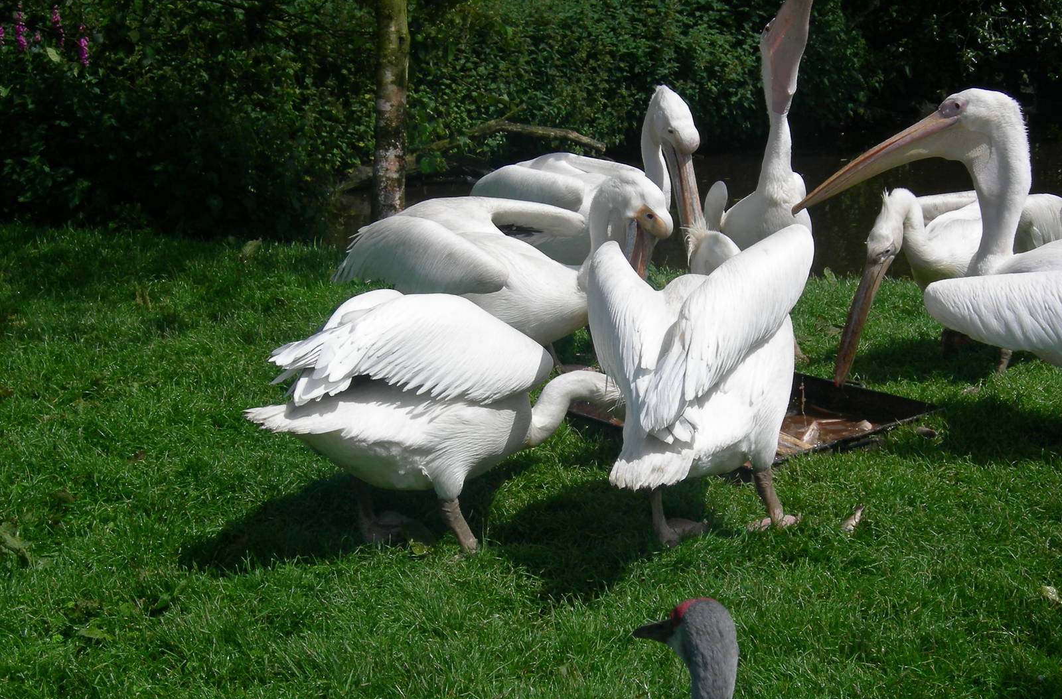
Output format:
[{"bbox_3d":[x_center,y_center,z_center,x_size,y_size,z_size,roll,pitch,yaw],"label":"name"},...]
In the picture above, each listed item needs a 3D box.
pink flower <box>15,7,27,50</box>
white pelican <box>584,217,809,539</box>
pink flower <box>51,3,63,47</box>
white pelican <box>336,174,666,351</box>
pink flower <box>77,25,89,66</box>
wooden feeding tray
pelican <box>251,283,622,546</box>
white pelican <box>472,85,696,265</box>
[{"bbox_3d":[-2.697,-1.697,12.000,0.066,0.236,0.066,0,14,0],"label":"pink flower"},{"bbox_3d":[0.440,0.059,5.794,0.520,0.700,0.800,6,15,24],"label":"white pelican"},{"bbox_3d":[-2.504,-1.710,12.000,0.066,0.227,0.066,0,14,0],"label":"pink flower"},{"bbox_3d":[-0.080,-0.242,7.264,1.050,0.600,0.480,-1,14,-3],"label":"white pelican"},{"bbox_3d":[-2.368,-1.609,12.000,0.066,0.218,0.066,0,14,0],"label":"pink flower"},{"bbox_3d":[0.594,0.205,6.449,0.782,0.110,0.819,-13,18,-43],"label":"wooden feeding tray"},{"bbox_3d":[-0.180,0.146,5.712,1.080,0.570,0.440,-5,15,-21],"label":"pelican"},{"bbox_3d":[0.170,-0.498,7.902,0.880,0.800,0.460,5,15,21],"label":"white pelican"}]

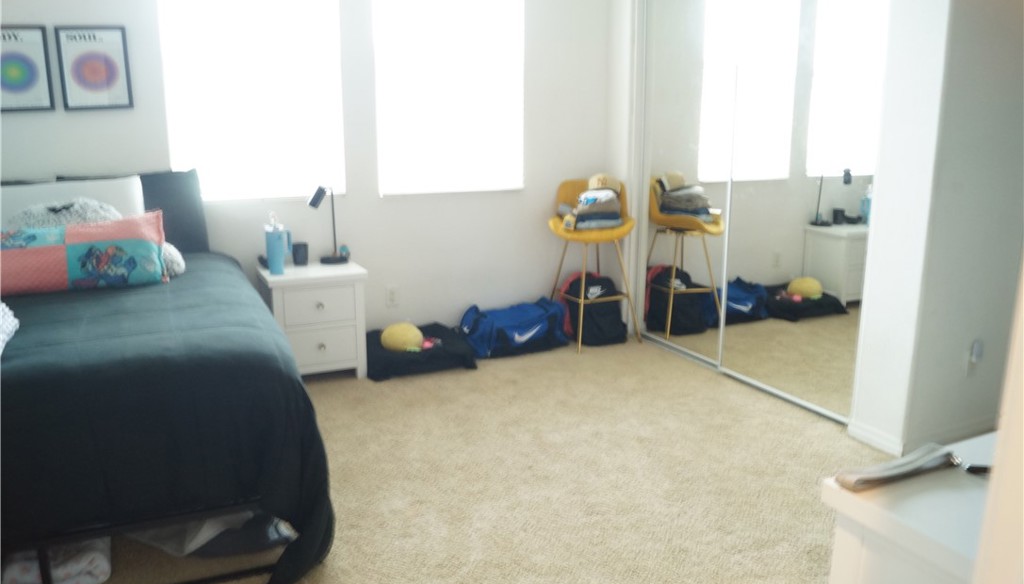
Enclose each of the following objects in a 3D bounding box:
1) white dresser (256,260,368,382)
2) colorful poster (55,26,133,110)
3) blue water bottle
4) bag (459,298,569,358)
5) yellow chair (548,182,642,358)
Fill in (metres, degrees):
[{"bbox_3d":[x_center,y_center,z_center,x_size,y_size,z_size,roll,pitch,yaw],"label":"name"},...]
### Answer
[{"bbox_3d":[-1.115,0.177,4.382,0.521,0.607,0.401,-6,13,-23],"label":"white dresser"},{"bbox_3d":[-2.125,-1.140,3.913,0.312,0.403,0.022,-6,13,-23],"label":"colorful poster"},{"bbox_3d":[-1.282,-0.270,4.222,0.140,0.336,0.098,-6,13,-23],"label":"blue water bottle"},{"bbox_3d":[0.027,0.217,4.932,0.695,0.289,0.322,-6,13,-23],"label":"bag"},{"bbox_3d":[0.527,-0.191,5.019,0.527,1.045,0.513,-7,14,-27],"label":"yellow chair"}]

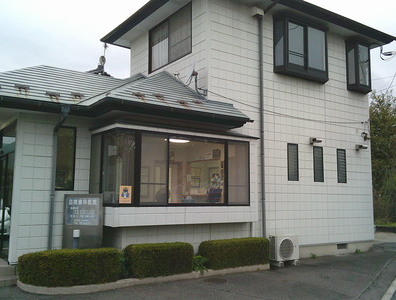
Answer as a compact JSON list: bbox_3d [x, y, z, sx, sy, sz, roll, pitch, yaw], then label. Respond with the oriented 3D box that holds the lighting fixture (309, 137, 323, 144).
[{"bbox_3d":[2.943,-0.228,9.762,0.132,0.157,0.253,5,-8,-34],"label":"lighting fixture"}]

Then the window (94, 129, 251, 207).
[{"bbox_3d":[-0.489,0.442,8.008,3.010,1.352,1.250,5,-7,-34],"label":"window"}]

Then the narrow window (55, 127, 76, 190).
[{"bbox_3d":[-2.490,0.162,7.356,0.400,1.204,0.101,5,-8,-34],"label":"narrow window"}]

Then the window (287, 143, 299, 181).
[{"bbox_3d":[2.236,0.301,9.281,0.360,0.876,0.090,5,-7,-34],"label":"window"}]

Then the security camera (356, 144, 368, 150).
[{"bbox_3d":[4.521,-0.064,10.813,0.132,0.152,0.253,5,-8,-34],"label":"security camera"}]

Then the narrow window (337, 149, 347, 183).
[{"bbox_3d":[3.760,0.431,10.296,0.353,0.880,0.090,5,-7,-34],"label":"narrow window"}]

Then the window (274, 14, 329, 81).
[{"bbox_3d":[2.598,-2.467,9.751,1.655,1.356,0.304,5,-8,-34],"label":"window"}]

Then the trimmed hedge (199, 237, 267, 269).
[{"bbox_3d":[0.744,2.041,7.830,1.490,0.485,0.400,5,-7,-34],"label":"trimmed hedge"}]

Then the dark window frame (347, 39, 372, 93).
[{"bbox_3d":[4.537,-2.309,11.047,0.744,1.336,0.304,5,-8,-34],"label":"dark window frame"}]

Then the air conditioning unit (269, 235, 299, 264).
[{"bbox_3d":[1.884,2.139,8.530,0.670,0.575,0.260,5,-7,-34],"label":"air conditioning unit"}]

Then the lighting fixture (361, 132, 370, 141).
[{"bbox_3d":[4.698,-0.372,10.998,0.213,0.213,0.202,5,-8,-34],"label":"lighting fixture"}]

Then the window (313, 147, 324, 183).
[{"bbox_3d":[2.995,0.366,9.787,0.366,0.876,0.090,5,-7,-34],"label":"window"}]

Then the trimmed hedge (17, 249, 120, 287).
[{"bbox_3d":[-2.006,1.844,6.162,1.417,0.486,0.739,5,-8,-34],"label":"trimmed hedge"}]

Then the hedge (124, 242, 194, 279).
[{"bbox_3d":[-0.656,1.919,6.910,1.110,0.480,0.420,5,-7,-34],"label":"hedge"}]

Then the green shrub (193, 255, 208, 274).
[{"bbox_3d":[0.023,2.089,7.224,0.270,0.300,0.250,5,-7,-34],"label":"green shrub"}]

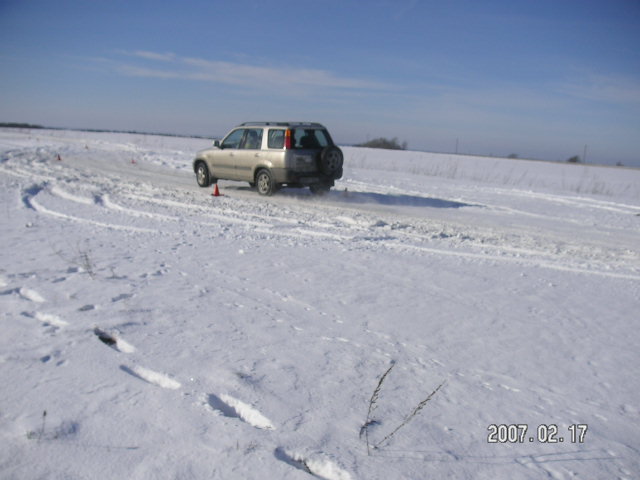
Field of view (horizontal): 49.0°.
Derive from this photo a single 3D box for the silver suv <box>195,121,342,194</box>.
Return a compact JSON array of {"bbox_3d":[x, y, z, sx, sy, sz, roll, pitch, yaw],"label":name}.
[{"bbox_3d":[-1.418,-2.051,17.460,1.770,1.690,4.480,-4,10,-41],"label":"silver suv"}]

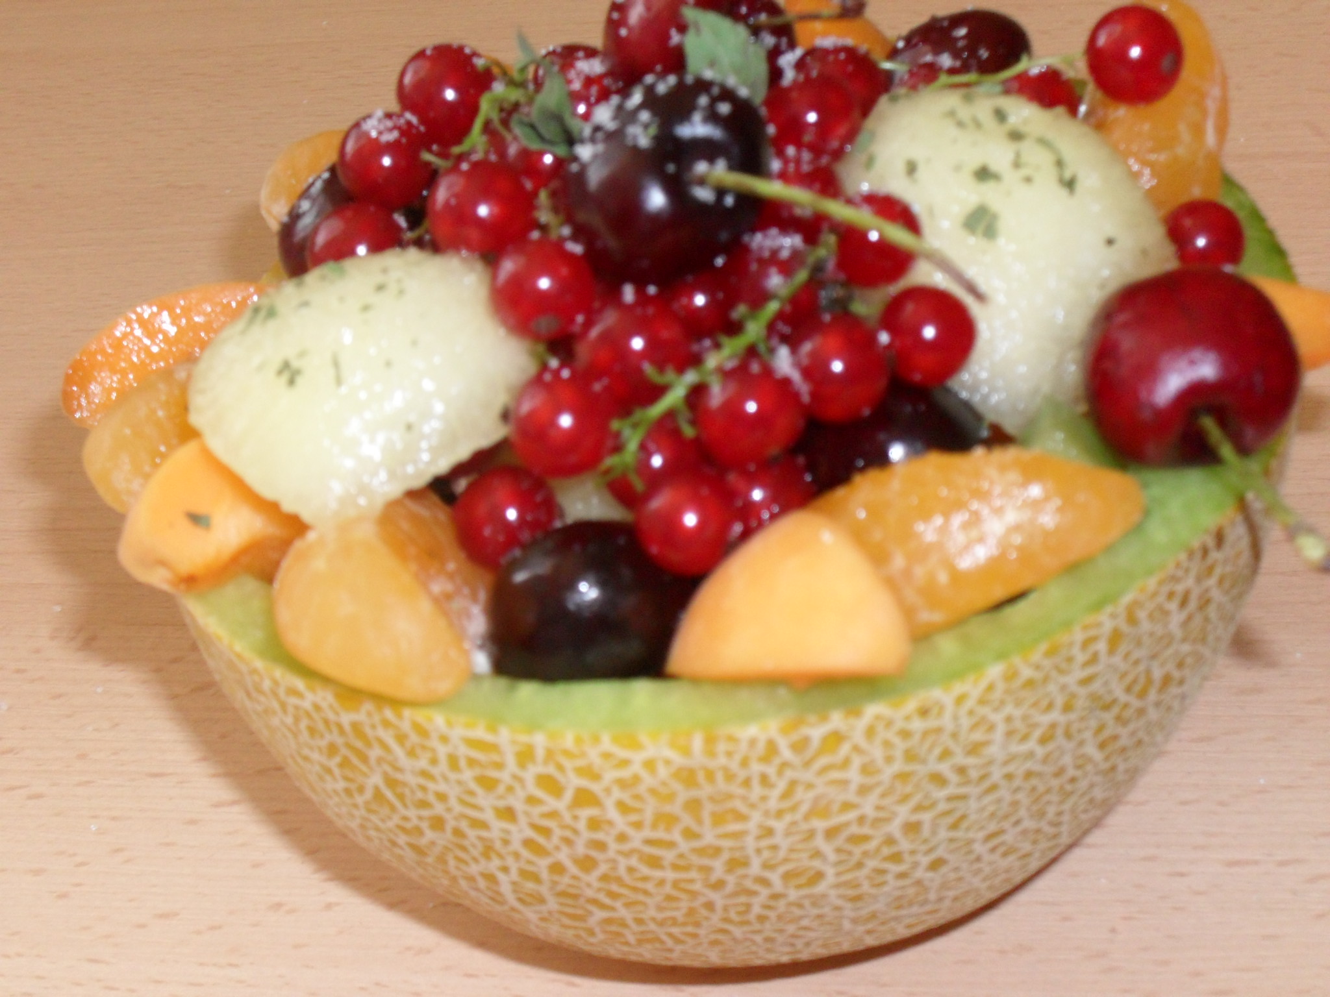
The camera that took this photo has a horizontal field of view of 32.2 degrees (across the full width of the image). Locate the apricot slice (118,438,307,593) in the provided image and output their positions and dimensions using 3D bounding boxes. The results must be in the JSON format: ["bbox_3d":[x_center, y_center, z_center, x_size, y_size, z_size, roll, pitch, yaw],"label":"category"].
[{"bbox_3d":[-0.048,0.001,0.252,0.025,0.015,0.018,-11,39,-16],"label":"apricot slice"}]

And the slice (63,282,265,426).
[{"bbox_3d":[-0.059,-0.017,0.280,0.034,0.013,0.016,-32,43,-24],"label":"slice"}]

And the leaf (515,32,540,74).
[{"bbox_3d":[-0.016,-0.053,0.273,0.004,0.006,0.002,-28,6,-13],"label":"leaf"}]

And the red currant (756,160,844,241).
[{"bbox_3d":[0.015,-0.032,0.249,0.010,0.010,0.010,1,37,0],"label":"red currant"}]

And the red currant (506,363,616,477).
[{"bbox_3d":[-0.011,-0.008,0.250,0.011,0.011,0.011,-6,34,0],"label":"red currant"}]

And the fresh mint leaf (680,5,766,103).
[{"bbox_3d":[0.007,-0.052,0.273,0.011,0.003,0.013,0,72,0],"label":"fresh mint leaf"}]

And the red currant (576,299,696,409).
[{"bbox_3d":[-0.003,-0.015,0.240,0.012,0.012,0.012,1,37,0],"label":"red currant"}]

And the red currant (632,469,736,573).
[{"bbox_3d":[0.002,0.002,0.235,0.011,0.011,0.011,-4,37,0],"label":"red currant"}]

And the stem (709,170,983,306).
[{"bbox_3d":[0.018,-0.027,0.231,0.033,0.004,0.004,27,0,20],"label":"stem"}]

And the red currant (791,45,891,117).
[{"bbox_3d":[0.021,-0.048,0.270,0.011,0.011,0.011,0,32,0],"label":"red currant"}]

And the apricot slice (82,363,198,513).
[{"bbox_3d":[-0.058,-0.007,0.275,0.026,0.017,0.018,-15,36,-14],"label":"apricot slice"}]

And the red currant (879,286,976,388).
[{"bbox_3d":[0.028,-0.017,0.247,0.011,0.011,0.011,-4,37,0],"label":"red currant"}]

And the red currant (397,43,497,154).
[{"bbox_3d":[-0.024,-0.044,0.254,0.011,0.011,0.011,-4,37,0],"label":"red currant"}]

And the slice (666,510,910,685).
[{"bbox_3d":[0.013,0.009,0.239,0.026,0.019,0.023,-6,34,0],"label":"slice"}]

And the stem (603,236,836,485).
[{"bbox_3d":[0.005,-0.015,0.234,0.008,0.006,0.035,43,77,0],"label":"stem"}]

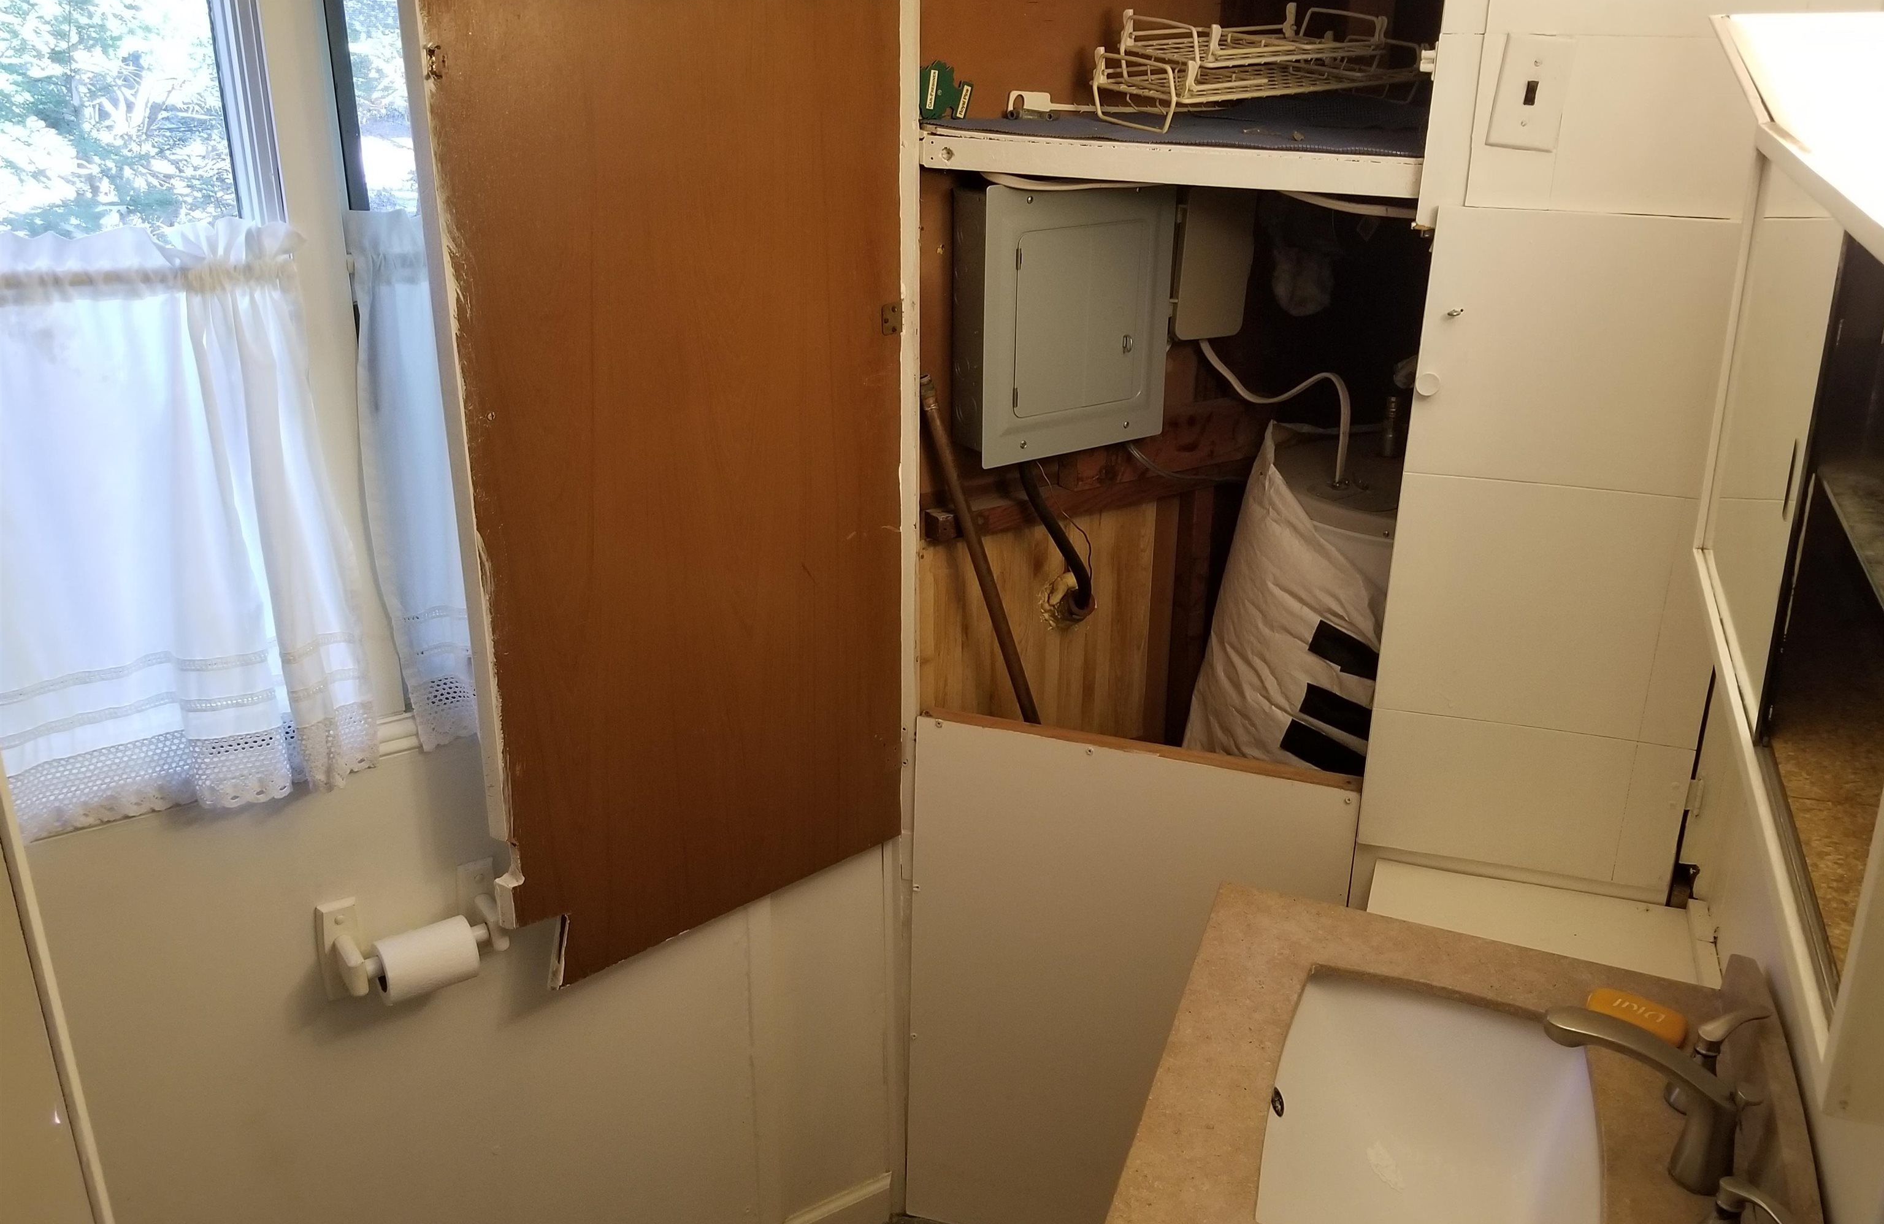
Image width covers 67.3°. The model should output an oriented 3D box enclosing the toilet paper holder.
[{"bbox_3d":[-0.611,0.394,1.666,0.206,0.124,0.090,-11,23,-31],"label":"toilet paper holder"}]

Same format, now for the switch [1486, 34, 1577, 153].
[{"bbox_3d":[0.629,-0.554,1.512,0.071,0.115,0.015,12,22,18],"label":"switch"}]

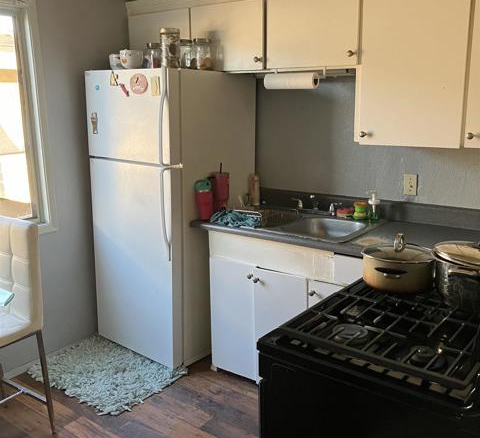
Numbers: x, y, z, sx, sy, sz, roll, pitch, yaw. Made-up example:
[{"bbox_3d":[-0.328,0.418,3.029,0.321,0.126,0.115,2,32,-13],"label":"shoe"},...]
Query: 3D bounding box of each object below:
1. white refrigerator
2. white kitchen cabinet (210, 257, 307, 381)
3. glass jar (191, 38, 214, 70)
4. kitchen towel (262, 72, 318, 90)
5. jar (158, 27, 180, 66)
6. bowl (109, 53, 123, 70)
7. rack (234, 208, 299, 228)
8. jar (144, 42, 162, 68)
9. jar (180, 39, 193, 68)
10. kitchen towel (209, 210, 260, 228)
[{"bbox_3d":[-0.429,-0.031,3.307,0.736,1.711,0.759,10,15,40],"label":"white refrigerator"},{"bbox_3d":[0.251,0.508,2.909,0.585,0.665,0.580,8,16,35],"label":"white kitchen cabinet"},{"bbox_3d":[-0.208,-0.903,2.868,0.120,0.181,0.120,-1,13,0],"label":"glass jar"},{"bbox_3d":[0.272,-0.731,2.744,0.285,0.085,0.085,8,16,35],"label":"kitchen towel"},{"bbox_3d":[-0.358,-0.883,2.705,0.106,0.213,0.106,-1,13,0],"label":"jar"},{"bbox_3d":[-0.691,-0.884,2.949,0.110,0.101,0.110,-1,13,0],"label":"bowl"},{"bbox_3d":[0.096,-0.028,2.813,0.320,0.065,0.320,9,14,35],"label":"rack"},{"bbox_3d":[-0.481,-0.905,2.906,0.110,0.158,0.110,1,11,0],"label":"jar"},{"bbox_3d":[-0.307,-0.900,2.867,0.110,0.176,0.110,-1,13,0],"label":"jar"},{"bbox_3d":[-0.007,-0.006,2.691,0.260,0.065,0.160,9,14,35],"label":"kitchen towel"}]

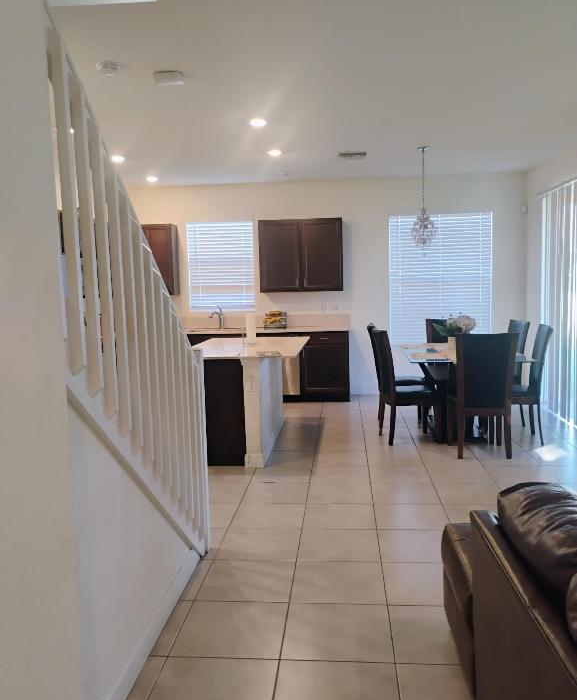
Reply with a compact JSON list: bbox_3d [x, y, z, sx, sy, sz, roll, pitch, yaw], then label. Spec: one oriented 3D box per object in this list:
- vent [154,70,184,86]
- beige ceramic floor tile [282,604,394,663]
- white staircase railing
[{"bbox_3d":[-0.749,-1.700,3.907,0.180,0.036,0.190,-1,6,5],"label":"vent"},{"bbox_3d":[0.216,1.225,2.701,0.456,0.010,0.452,-1,6,5],"label":"beige ceramic floor tile"},{"bbox_3d":[-0.619,0.072,2.719,0.100,2.310,1.620,-1,6,8],"label":"white staircase railing"}]

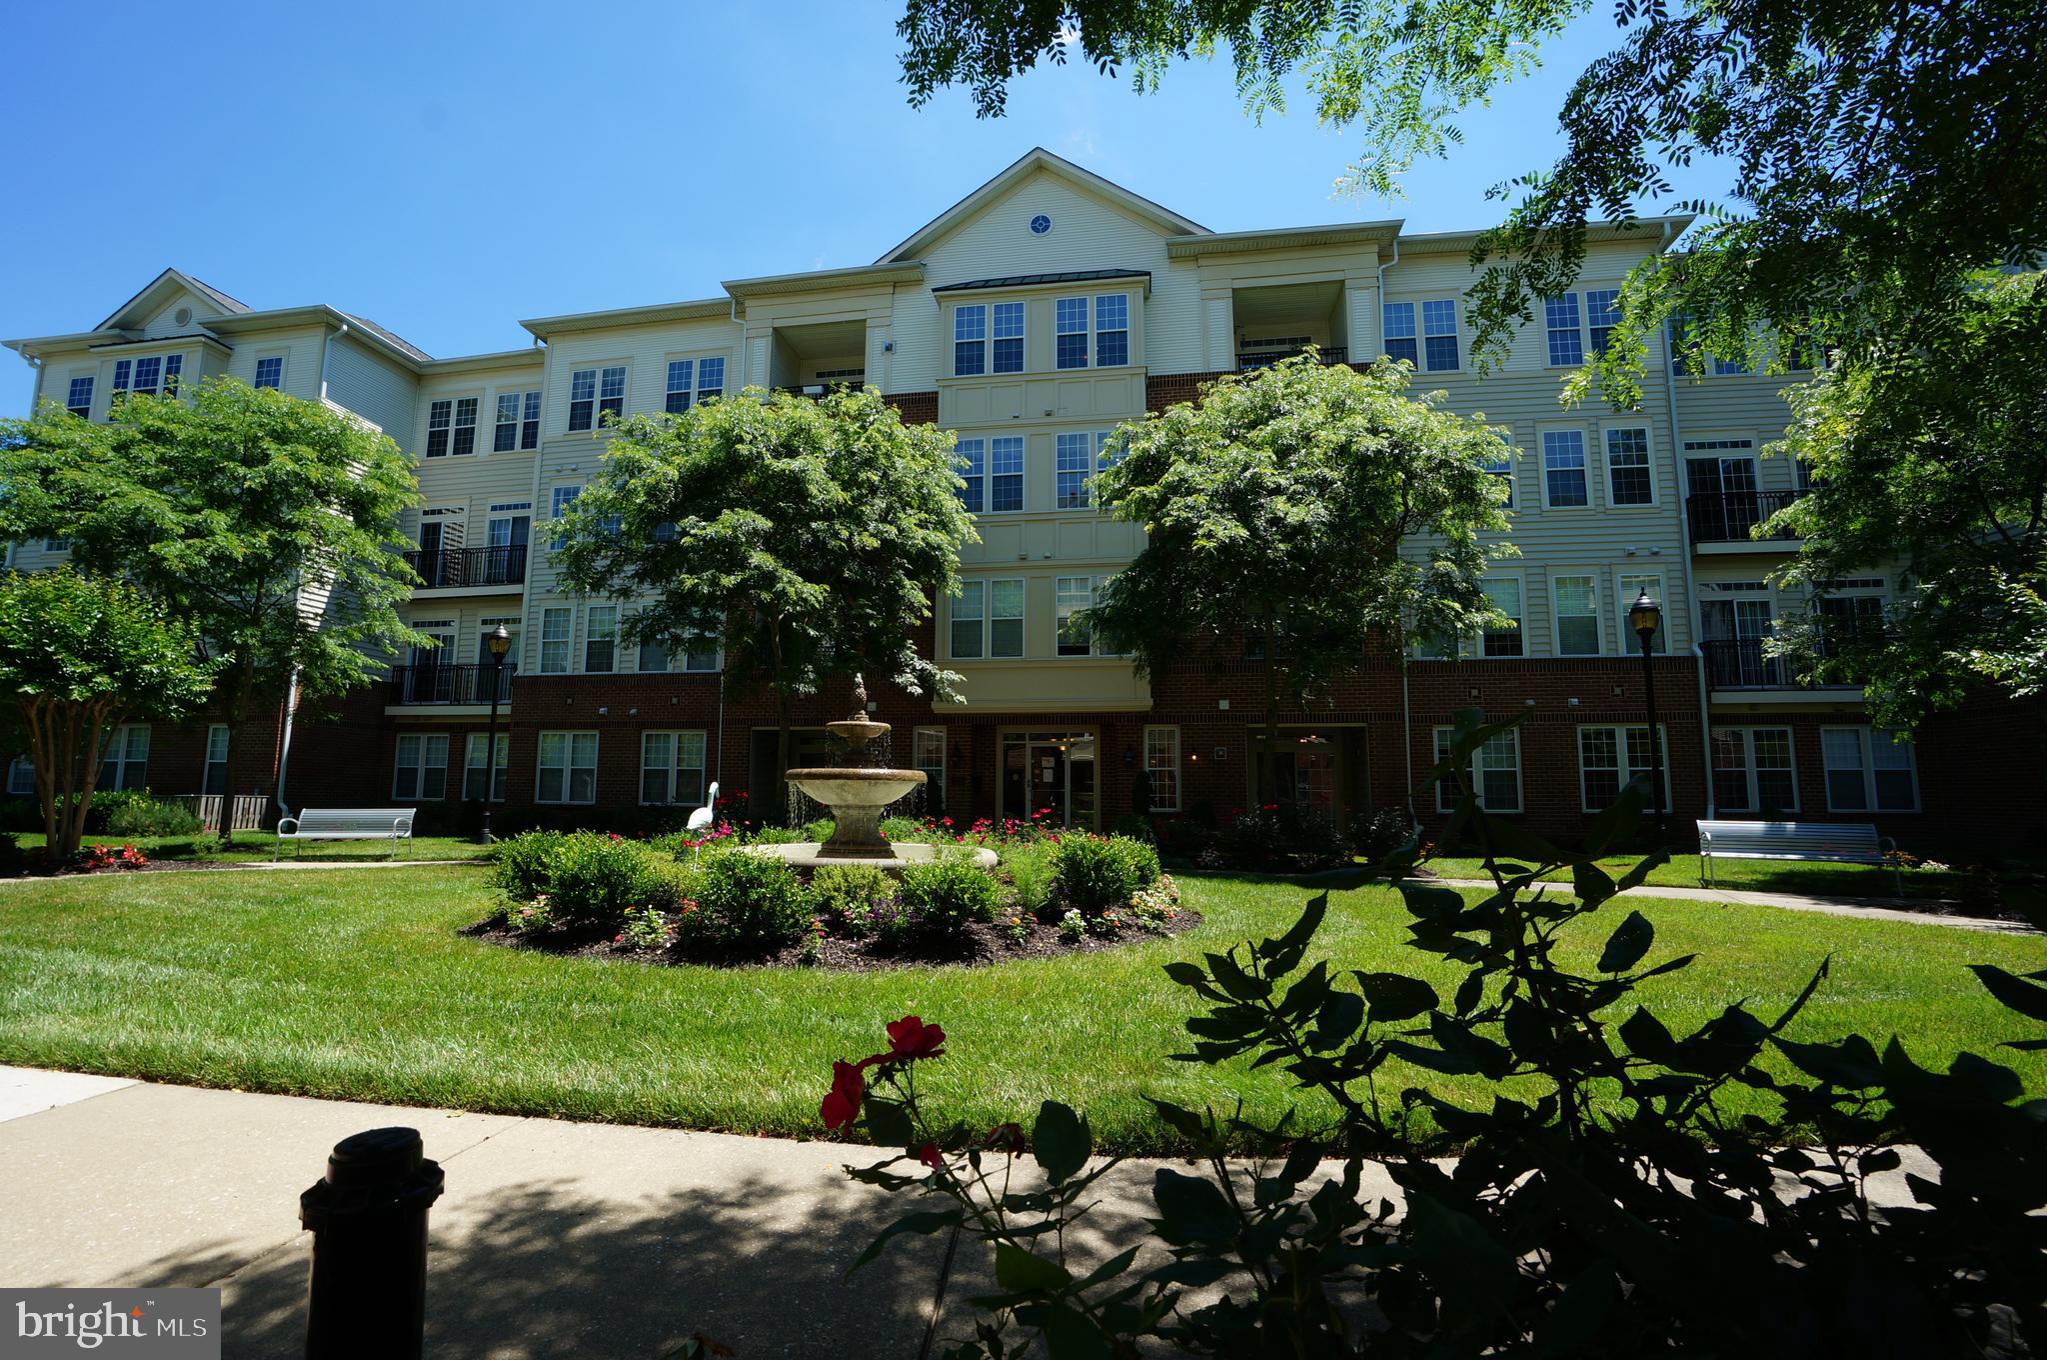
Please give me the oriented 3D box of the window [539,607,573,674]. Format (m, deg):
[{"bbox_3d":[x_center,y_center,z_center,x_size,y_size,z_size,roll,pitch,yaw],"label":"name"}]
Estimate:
[{"bbox_3d":[-11.767,-0.999,21.514,0.889,1.726,0.120,-1,-7,9],"label":"window"}]

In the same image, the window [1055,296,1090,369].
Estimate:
[{"bbox_3d":[1.105,-7.693,18.924,0.722,1.711,0.120,-1,-7,9],"label":"window"}]

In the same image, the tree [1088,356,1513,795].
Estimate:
[{"bbox_3d":[4.607,-1.203,14.012,6.624,8.441,6.600,-1,-6,8],"label":"tree"}]

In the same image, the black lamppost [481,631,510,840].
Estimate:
[{"bbox_3d":[-11.151,1.089,17.973,0.460,4.721,0.460,-1,-7,9],"label":"black lamppost"}]

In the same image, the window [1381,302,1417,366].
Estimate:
[{"bbox_3d":[8.267,-7.443,18.666,0.705,1.676,0.120,-1,-7,9],"label":"window"}]

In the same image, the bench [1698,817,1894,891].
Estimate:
[{"bbox_3d":[9.835,2.249,10.908,1.900,0.820,0.640,-3,-8,24],"label":"bench"}]

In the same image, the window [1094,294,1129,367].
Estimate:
[{"bbox_3d":[1.963,-7.676,18.785,0.712,1.697,0.120,-1,-7,9],"label":"window"}]

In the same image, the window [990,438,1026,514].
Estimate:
[{"bbox_3d":[-0.322,-4.460,18.539,0.706,1.668,0.120,-1,-6,8],"label":"window"}]

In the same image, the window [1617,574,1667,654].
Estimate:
[{"bbox_3d":[12.771,-1.338,17.593,0.784,1.680,0.120,-1,-6,8],"label":"window"}]

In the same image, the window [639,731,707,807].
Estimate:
[{"bbox_3d":[-8.309,2.092,20.232,1.694,1.768,0.120,-1,-7,9],"label":"window"}]

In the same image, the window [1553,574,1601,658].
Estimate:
[{"bbox_3d":[11.354,-1.310,17.458,0.819,1.710,0.120,-1,-7,9],"label":"window"}]

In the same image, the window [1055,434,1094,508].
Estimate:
[{"bbox_3d":[1.083,-4.477,18.346,0.699,1.668,0.120,-1,-6,8],"label":"window"}]

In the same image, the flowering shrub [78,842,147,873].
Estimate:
[{"bbox_3d":[-14.226,2.700,13.366,1.000,0.420,0.800,-1,-7,9],"label":"flowering shrub"}]

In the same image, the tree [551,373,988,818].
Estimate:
[{"bbox_3d":[-4.272,-0.962,14.778,7.100,8.058,7.000,-1,-7,9],"label":"tree"}]

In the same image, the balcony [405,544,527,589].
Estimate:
[{"bbox_3d":[-14.404,-2.758,22.654,3.580,1.174,1.250,-1,-7,9],"label":"balcony"}]

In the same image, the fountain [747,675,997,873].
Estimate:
[{"bbox_3d":[-2.039,1.258,10.480,3.400,2.652,3.300,-1,-6,8],"label":"fountain"}]

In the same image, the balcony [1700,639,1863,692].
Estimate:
[{"bbox_3d":[15.332,-0.172,17.307,3.400,1.109,1.100,-1,-7,9],"label":"balcony"}]

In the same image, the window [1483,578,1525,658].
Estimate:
[{"bbox_3d":[10.141,-1.315,18.071,0.814,1.725,0.120,-1,-7,9],"label":"window"}]

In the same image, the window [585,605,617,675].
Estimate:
[{"bbox_3d":[-10.361,-0.973,20.945,0.842,1.683,0.120,-1,-7,9],"label":"window"}]

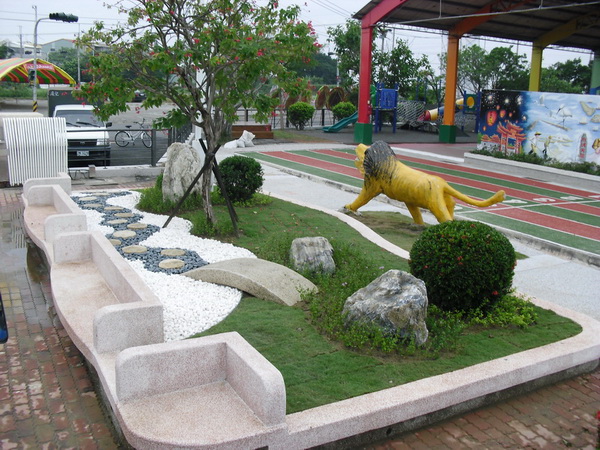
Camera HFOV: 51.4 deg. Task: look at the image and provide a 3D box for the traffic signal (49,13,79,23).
[{"bbox_3d":[-11.749,-10.308,31.000,1.400,0.400,0.400,-5,14,-28],"label":"traffic signal"}]

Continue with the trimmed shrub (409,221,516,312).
[{"bbox_3d":[1.561,0.403,6.028,1.000,0.900,1.000,5,12,15],"label":"trimmed shrub"}]

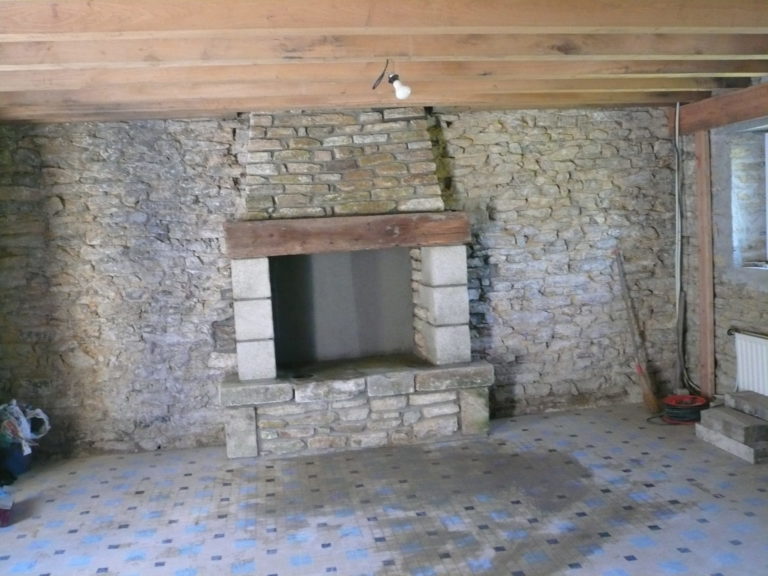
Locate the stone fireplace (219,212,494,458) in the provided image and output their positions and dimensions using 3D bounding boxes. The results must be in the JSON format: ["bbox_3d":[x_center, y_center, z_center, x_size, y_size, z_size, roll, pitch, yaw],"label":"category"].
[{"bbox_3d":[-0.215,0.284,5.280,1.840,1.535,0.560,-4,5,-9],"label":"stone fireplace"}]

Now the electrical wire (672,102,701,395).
[{"bbox_3d":[2.302,-0.285,5.734,0.200,2.230,0.100,-4,5,-9],"label":"electrical wire"}]

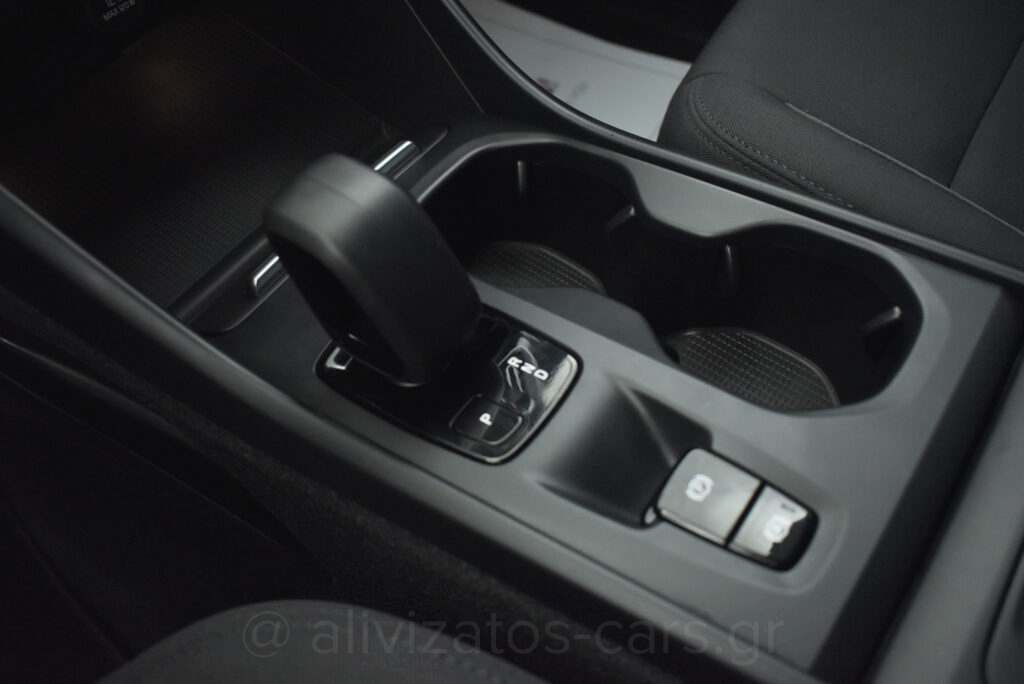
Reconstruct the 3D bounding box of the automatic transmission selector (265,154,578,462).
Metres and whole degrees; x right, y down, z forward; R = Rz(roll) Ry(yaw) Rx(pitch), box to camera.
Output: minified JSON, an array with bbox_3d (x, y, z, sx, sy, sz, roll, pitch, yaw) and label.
[{"bbox_3d":[-0.029,-0.014,0.311,0.100,0.058,0.061,27,55,20],"label":"automatic transmission selector"}]

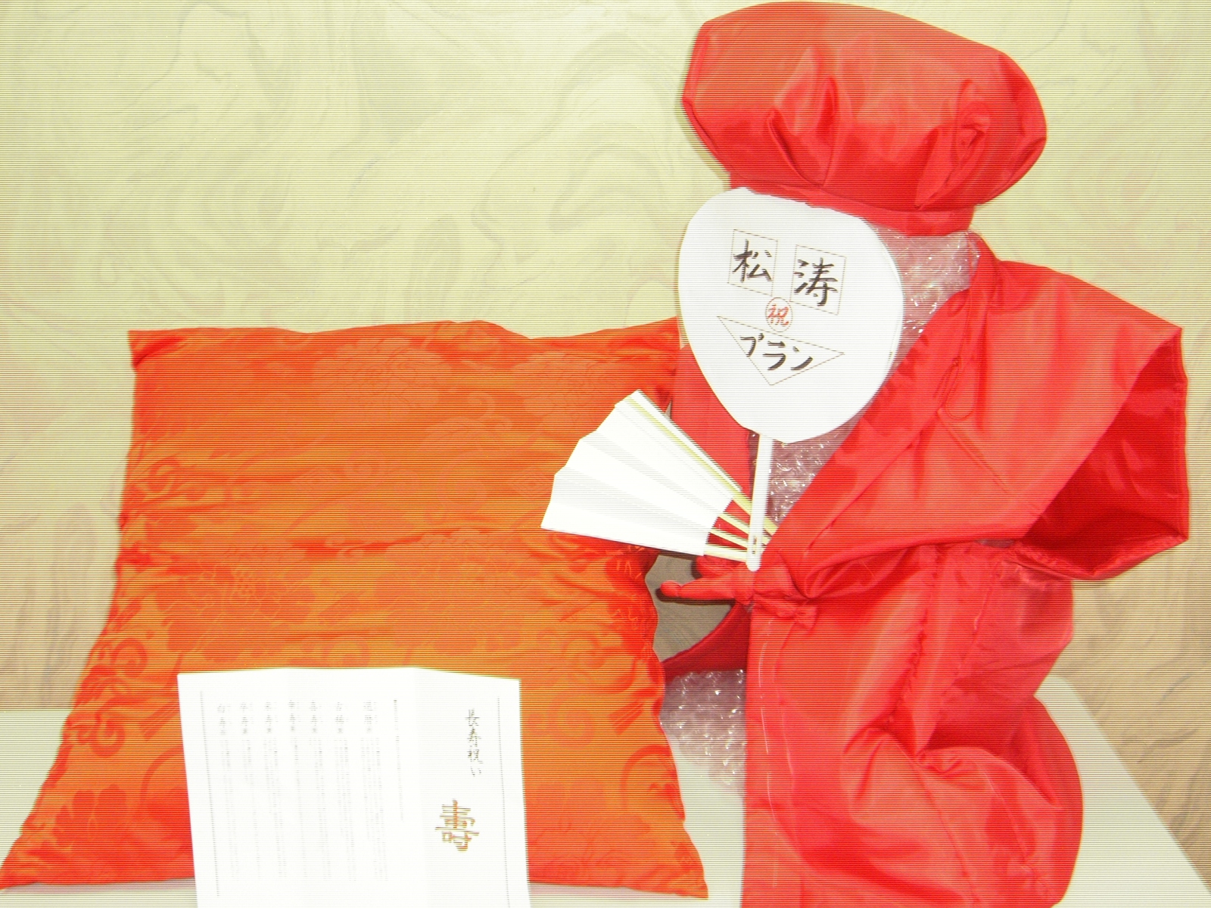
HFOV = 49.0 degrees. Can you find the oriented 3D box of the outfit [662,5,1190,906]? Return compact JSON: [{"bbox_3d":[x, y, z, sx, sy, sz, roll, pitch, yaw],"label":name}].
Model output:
[{"bbox_3d":[0.240,0.000,1.120,0.470,0.690,0.350,17,26,38],"label":"outfit"}]

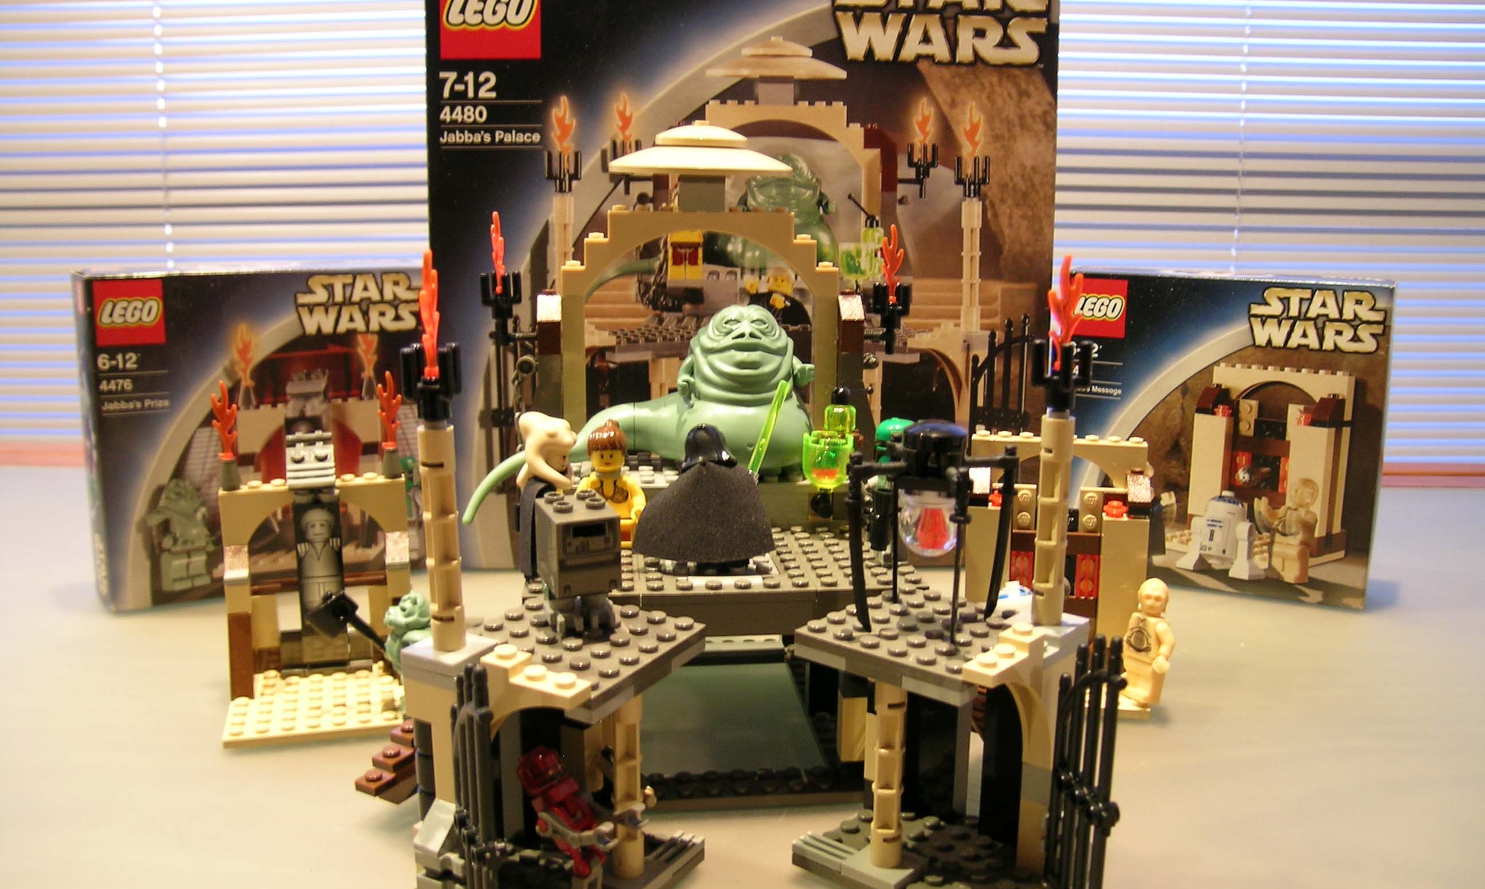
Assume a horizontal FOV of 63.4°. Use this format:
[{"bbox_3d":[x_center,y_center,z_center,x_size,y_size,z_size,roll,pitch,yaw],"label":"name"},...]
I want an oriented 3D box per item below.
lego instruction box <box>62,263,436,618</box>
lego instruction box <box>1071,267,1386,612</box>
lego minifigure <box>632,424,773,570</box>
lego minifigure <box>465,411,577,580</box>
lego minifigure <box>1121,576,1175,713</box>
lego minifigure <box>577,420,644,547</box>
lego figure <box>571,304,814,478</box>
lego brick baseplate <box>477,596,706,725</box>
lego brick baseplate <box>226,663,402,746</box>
[{"bbox_3d":[-0.222,-0.007,0.556,0.141,0.142,0.042,-7,13,-34],"label":"lego instruction box"},{"bbox_3d":[0.223,-0.006,0.568,0.141,0.142,0.042,6,12,26],"label":"lego instruction box"},{"bbox_3d":[-0.011,0.016,0.342,0.039,0.043,0.019,1,11,1],"label":"lego minifigure"},{"bbox_3d":[-0.055,0.015,0.344,0.018,0.045,0.025,2,11,6],"label":"lego minifigure"},{"bbox_3d":[0.136,0.066,0.405,0.012,0.042,0.022,-7,13,-34],"label":"lego minifigure"},{"bbox_3d":[-0.039,0.013,0.364,0.022,0.041,0.013,0,11,-6],"label":"lego minifigure"},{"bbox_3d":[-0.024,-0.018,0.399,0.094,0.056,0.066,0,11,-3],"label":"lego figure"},{"bbox_3d":[-0.042,0.049,0.290,0.048,0.008,0.048,7,14,28],"label":"lego brick baseplate"},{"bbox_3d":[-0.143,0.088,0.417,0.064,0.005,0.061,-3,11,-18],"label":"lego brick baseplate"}]

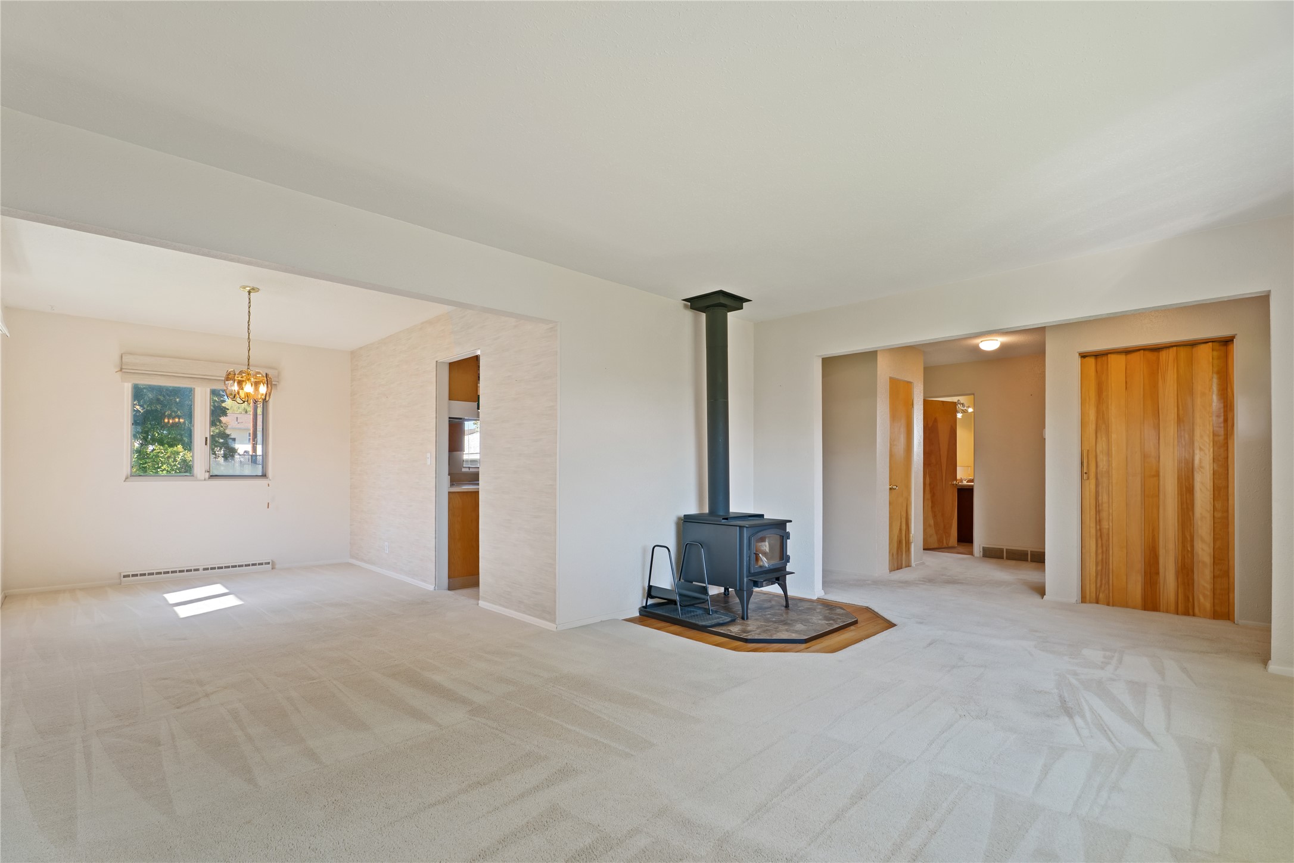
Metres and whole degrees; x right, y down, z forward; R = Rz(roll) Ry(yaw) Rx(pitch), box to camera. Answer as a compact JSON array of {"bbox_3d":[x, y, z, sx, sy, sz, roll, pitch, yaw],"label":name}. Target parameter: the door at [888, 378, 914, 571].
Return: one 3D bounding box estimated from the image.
[{"bbox_3d":[2.812,0.476,6.343,0.575,2.090,0.045,2,-3,-41],"label":"door"}]

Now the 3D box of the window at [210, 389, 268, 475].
[{"bbox_3d":[-4.246,-0.003,5.991,0.527,0.964,0.070,2,-3,-41],"label":"window"}]

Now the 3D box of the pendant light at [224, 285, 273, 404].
[{"bbox_3d":[-3.043,-0.664,4.394,0.371,0.902,0.371,2,-3,-41],"label":"pendant light"}]

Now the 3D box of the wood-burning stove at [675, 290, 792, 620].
[{"bbox_3d":[0.714,0.144,4.455,0.635,2.422,0.800,3,-3,-44],"label":"wood-burning stove"}]

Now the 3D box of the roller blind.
[{"bbox_3d":[-4.410,-0.572,5.753,1.242,0.237,0.085,2,-3,-41],"label":"roller blind"}]

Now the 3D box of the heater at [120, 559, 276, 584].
[{"bbox_3d":[-4.441,1.394,5.739,1.190,0.102,0.055,2,-3,-41],"label":"heater"}]

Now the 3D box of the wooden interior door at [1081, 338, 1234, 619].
[{"bbox_3d":[3.944,0.377,4.489,0.898,2.080,0.080,-2,-3,44],"label":"wooden interior door"}]

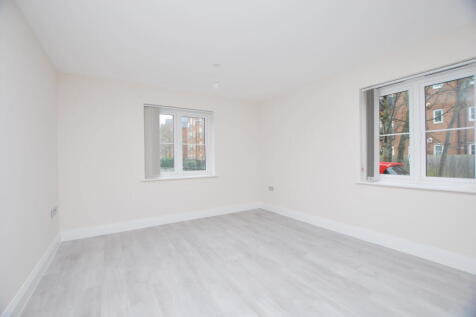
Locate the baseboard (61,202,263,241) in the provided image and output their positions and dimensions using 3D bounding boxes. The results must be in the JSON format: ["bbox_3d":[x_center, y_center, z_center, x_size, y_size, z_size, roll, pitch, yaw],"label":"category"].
[{"bbox_3d":[-0.966,1.066,3.581,3.450,0.147,0.020,-1,0,-29],"label":"baseboard"}]

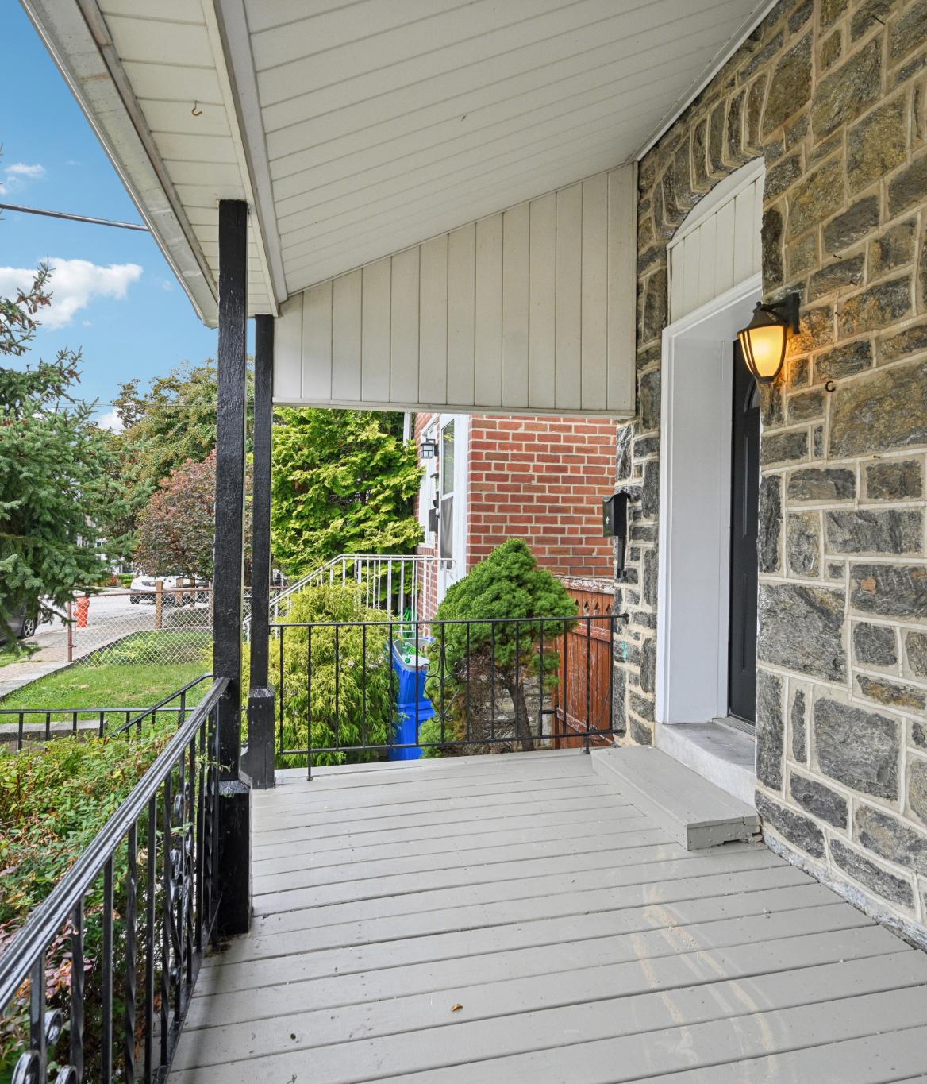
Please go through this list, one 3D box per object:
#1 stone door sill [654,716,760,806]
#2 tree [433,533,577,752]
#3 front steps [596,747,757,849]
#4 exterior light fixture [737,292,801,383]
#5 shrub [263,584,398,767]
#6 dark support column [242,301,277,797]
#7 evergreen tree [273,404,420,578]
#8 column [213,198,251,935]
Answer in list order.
[{"bbox_3d":[1.332,1.100,3.655,0.360,0.140,0.980,1,0,-11],"label":"stone door sill"},{"bbox_3d":[0.269,0.785,4.850,0.970,1.620,0.970,1,0,-11],"label":"tree"},{"bbox_3d":[0.982,1.219,3.505,0.360,0.108,1.020,1,0,-11],"label":"front steps"},{"bbox_3d":[1.207,-0.799,2.819,0.250,0.355,0.185,1,0,-11],"label":"exterior light fixture"},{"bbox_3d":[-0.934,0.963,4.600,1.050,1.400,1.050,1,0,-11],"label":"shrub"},{"bbox_3d":[-1.031,0.049,3.700,0.120,2.400,0.120,1,0,-11],"label":"dark support column"},{"bbox_3d":[-1.545,-0.550,9.200,2.400,4.500,2.400,1,0,-11],"label":"evergreen tree"},{"bbox_3d":[-0.773,0.083,2.410,0.120,2.380,0.120,1,0,-11],"label":"column"}]

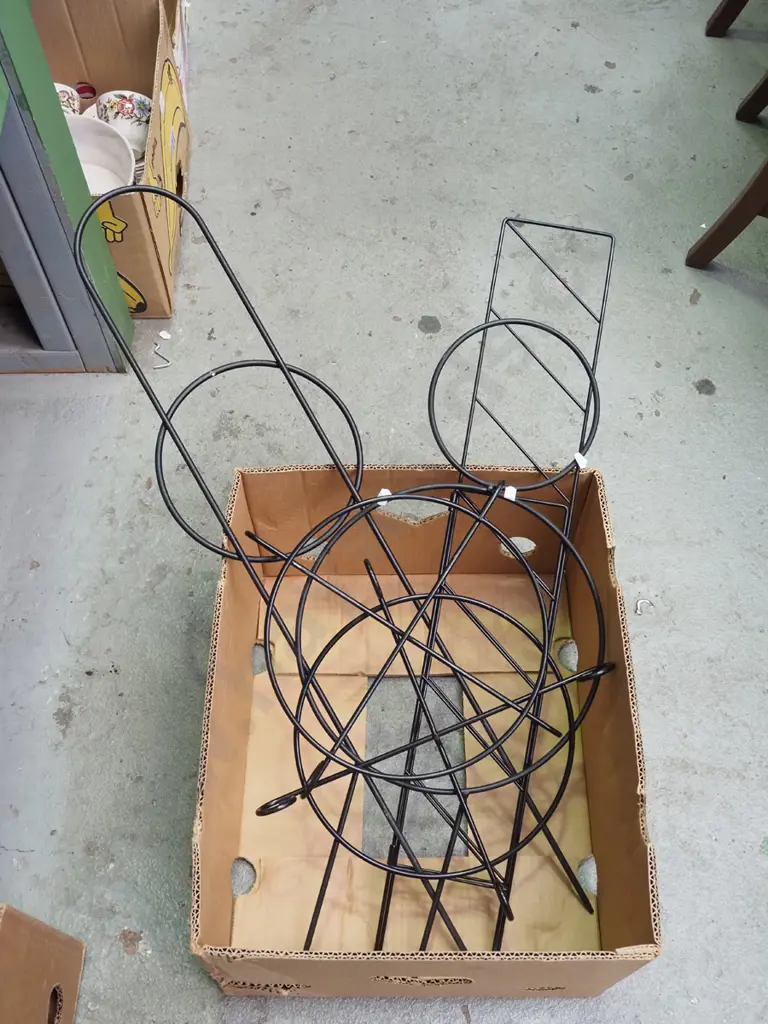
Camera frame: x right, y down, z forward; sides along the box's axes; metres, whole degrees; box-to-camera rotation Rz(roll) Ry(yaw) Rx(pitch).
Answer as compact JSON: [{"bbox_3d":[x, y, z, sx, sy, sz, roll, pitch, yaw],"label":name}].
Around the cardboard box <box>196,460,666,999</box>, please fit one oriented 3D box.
[{"bbox_3d":[0.036,0.224,1.068,0.395,0.231,0.496,0,57,0],"label":"cardboard box"}]

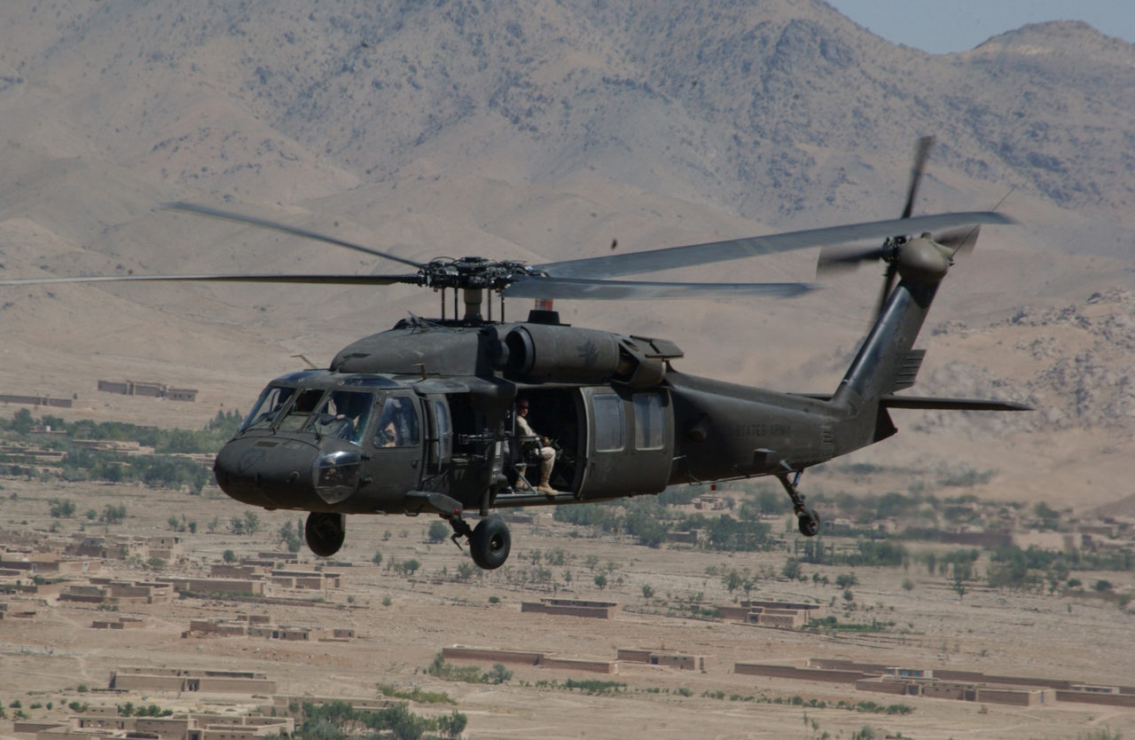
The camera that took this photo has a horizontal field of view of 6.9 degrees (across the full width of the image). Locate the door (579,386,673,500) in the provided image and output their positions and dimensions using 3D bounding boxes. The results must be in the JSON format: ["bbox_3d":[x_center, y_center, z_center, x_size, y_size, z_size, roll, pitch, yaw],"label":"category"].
[{"bbox_3d":[0.751,0.926,119.578,0.220,1.420,1.800,3,3,37],"label":"door"}]

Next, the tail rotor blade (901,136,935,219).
[{"bbox_3d":[4.683,-2.541,126.605,0.100,1.376,0.250,27,23,33],"label":"tail rotor blade"}]

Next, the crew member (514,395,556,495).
[{"bbox_3d":[-0.465,0.980,118.602,0.820,1.220,0.550,3,3,37],"label":"crew member"}]

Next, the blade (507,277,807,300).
[{"bbox_3d":[1.151,-1.004,114.848,0.530,0.220,7.143,-19,11,-29],"label":"blade"}]

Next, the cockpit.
[{"bbox_3d":[-3.125,0.526,116.301,2.060,0.960,1.500,3,3,37],"label":"cockpit"}]

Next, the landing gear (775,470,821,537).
[{"bbox_3d":[3.067,1.772,124.715,0.280,0.900,0.700,3,3,37],"label":"landing gear"}]

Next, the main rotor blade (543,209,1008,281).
[{"bbox_3d":[2.732,-1.611,121.098,7.180,0.220,0.530,-7,20,-31],"label":"main rotor blade"}]

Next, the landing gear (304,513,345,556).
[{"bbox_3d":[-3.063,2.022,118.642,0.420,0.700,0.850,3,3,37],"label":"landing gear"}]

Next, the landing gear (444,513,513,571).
[{"bbox_3d":[-1.110,2.137,116.983,0.420,0.700,0.980,3,3,37],"label":"landing gear"}]

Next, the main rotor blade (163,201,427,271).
[{"bbox_3d":[-3.567,-1.754,122.715,0.530,0.220,7.042,10,2,-32],"label":"main rotor blade"}]

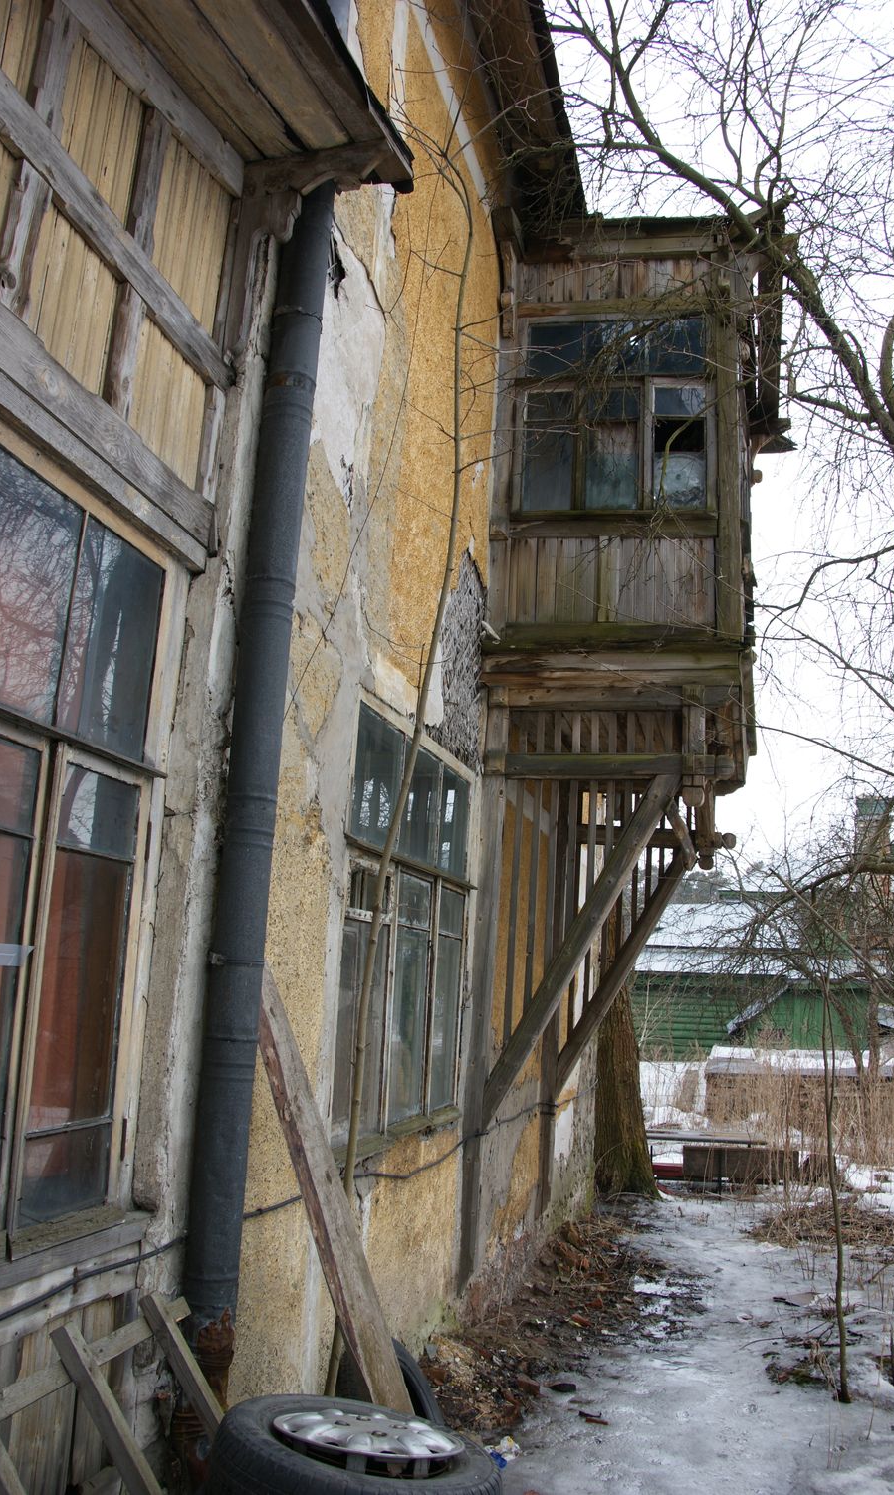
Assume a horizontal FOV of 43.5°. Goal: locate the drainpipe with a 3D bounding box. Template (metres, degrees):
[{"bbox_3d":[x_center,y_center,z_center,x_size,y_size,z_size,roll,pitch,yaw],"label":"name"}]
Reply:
[{"bbox_3d":[-0.493,-0.024,3.057,0.135,3.384,0.135,0,-12,14],"label":"drainpipe"}]

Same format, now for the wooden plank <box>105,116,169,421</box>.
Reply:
[{"bbox_3d":[-0.732,-1.152,2.653,0.060,0.769,0.075,0,-12,14],"label":"wooden plank"}]

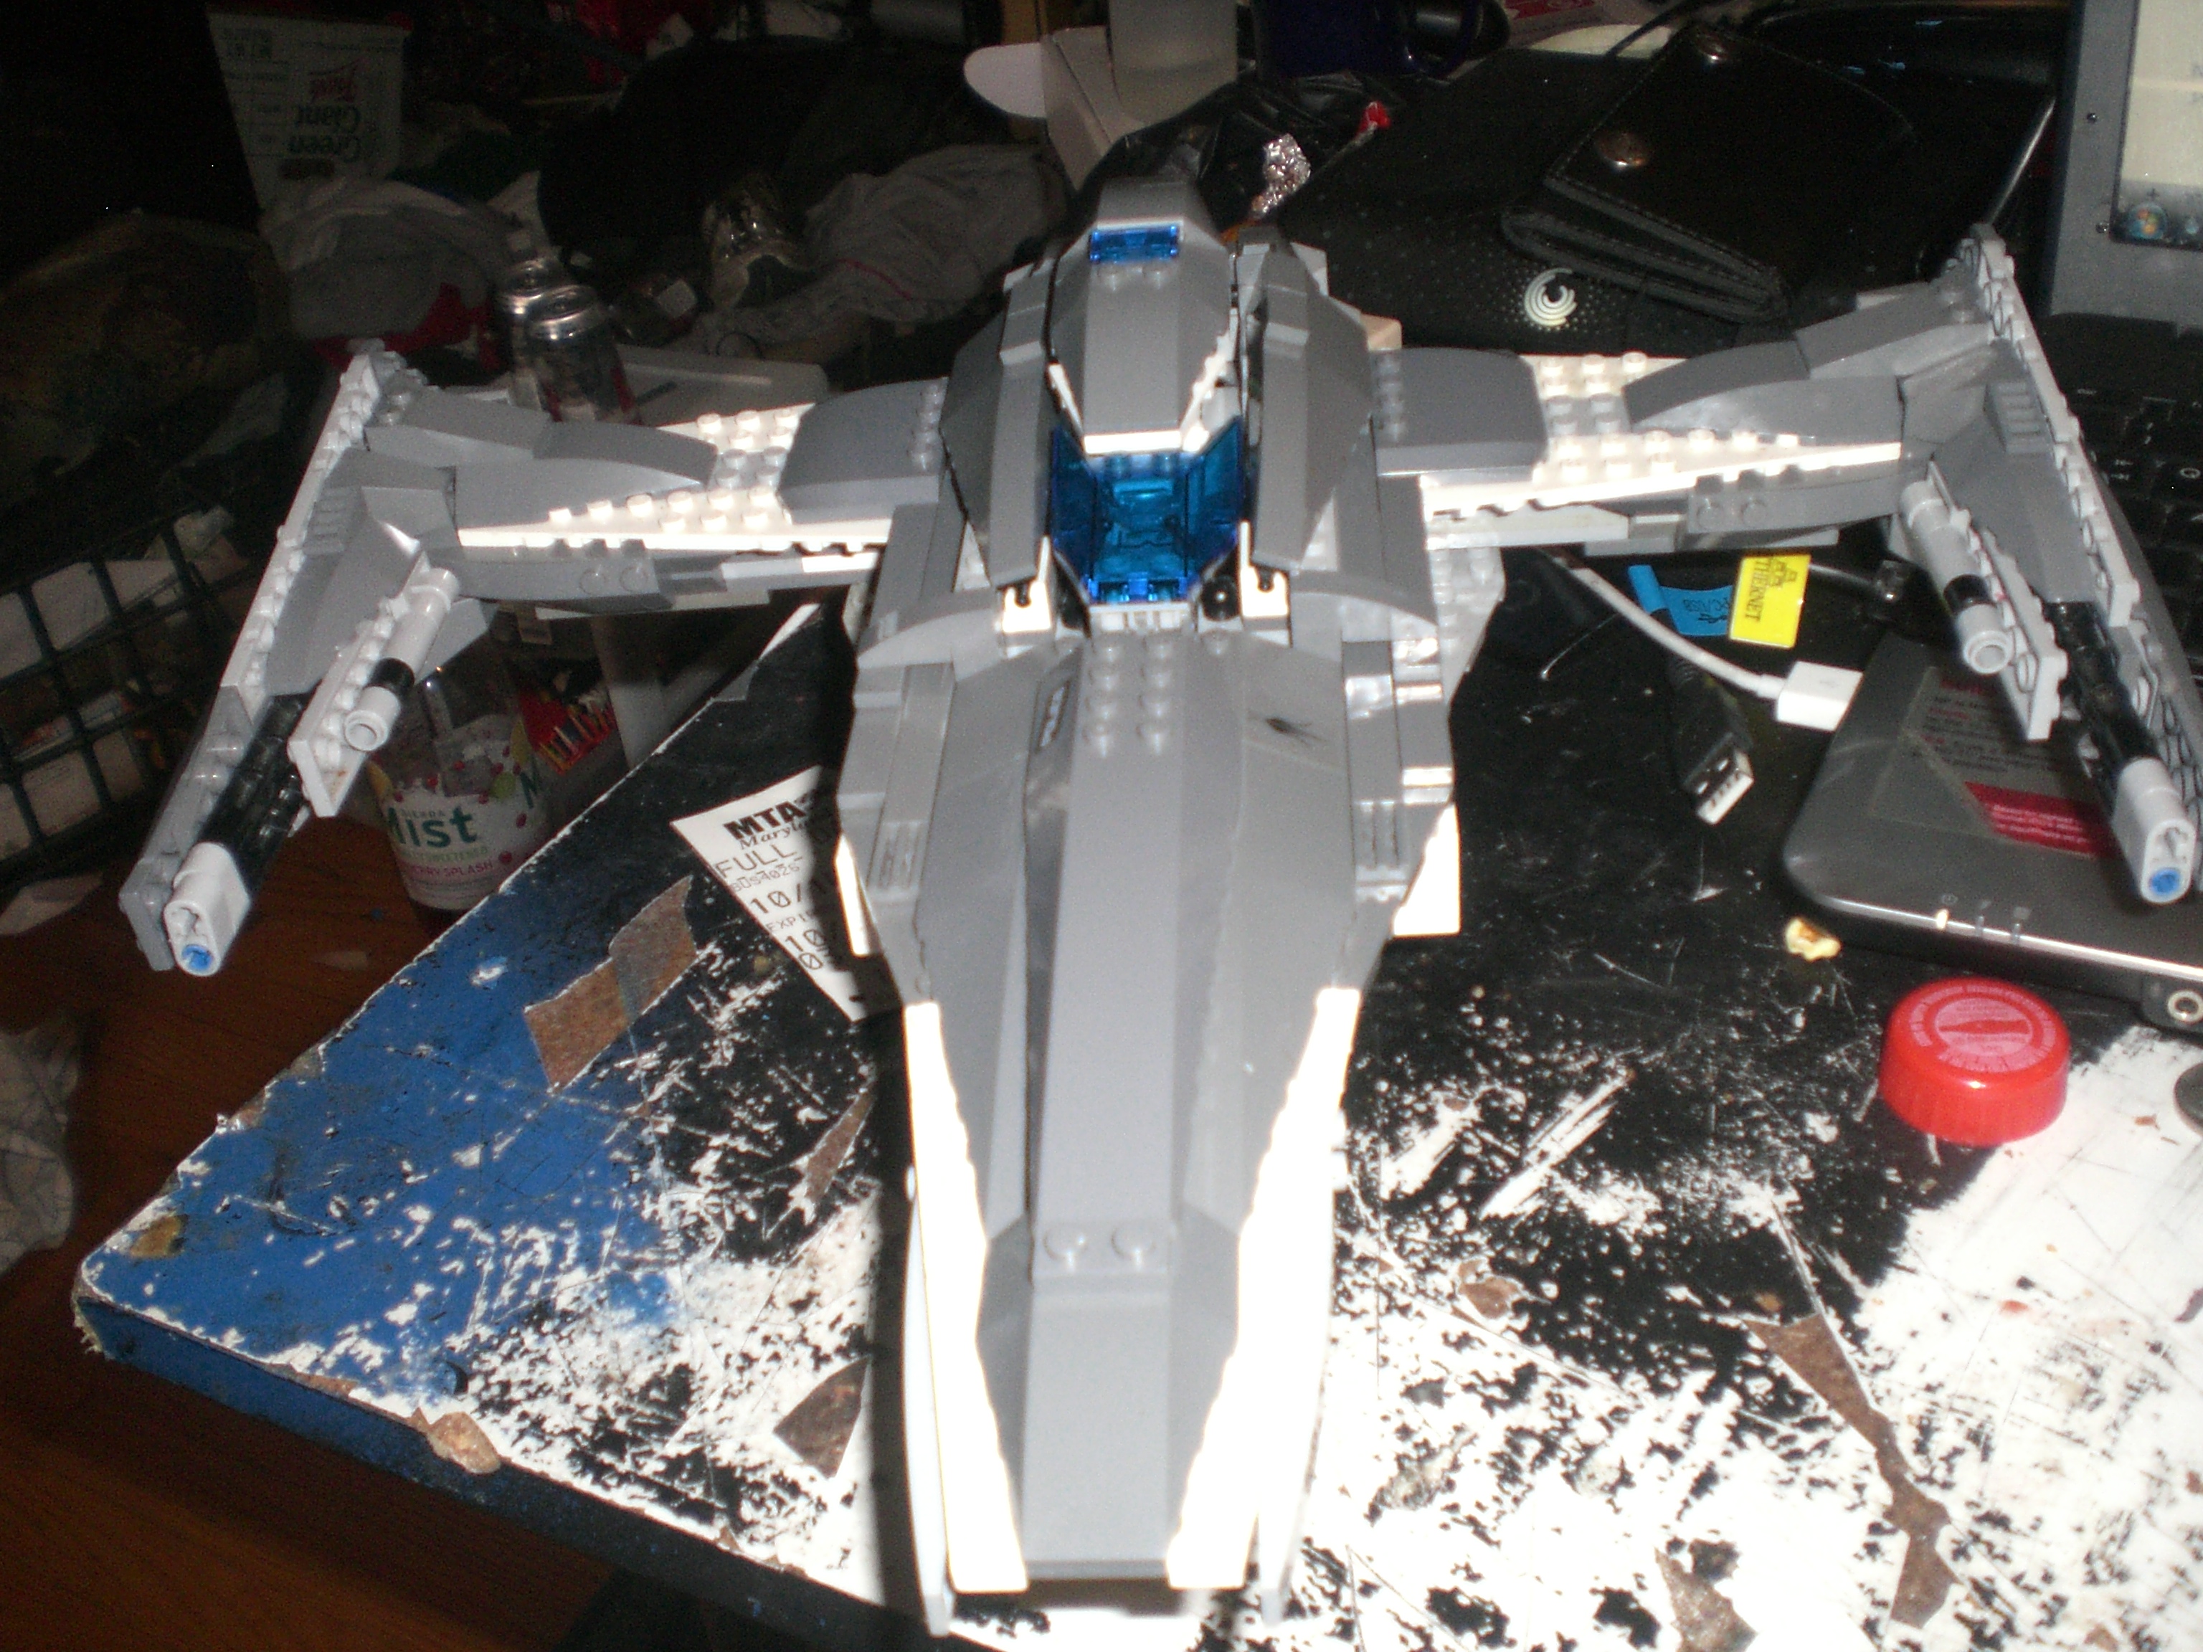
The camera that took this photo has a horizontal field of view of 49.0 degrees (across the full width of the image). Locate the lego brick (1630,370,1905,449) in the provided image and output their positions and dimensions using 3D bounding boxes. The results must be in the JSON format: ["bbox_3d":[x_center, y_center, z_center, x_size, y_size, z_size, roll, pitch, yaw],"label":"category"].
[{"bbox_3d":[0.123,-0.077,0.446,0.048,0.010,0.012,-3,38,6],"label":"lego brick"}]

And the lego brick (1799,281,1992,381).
[{"bbox_3d":[0.146,-0.092,0.446,0.032,0.011,0.016,-3,38,6],"label":"lego brick"}]

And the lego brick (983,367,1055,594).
[{"bbox_3d":[-0.014,-0.063,0.438,0.009,0.006,0.068,-19,43,19],"label":"lego brick"}]

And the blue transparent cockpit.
[{"bbox_3d":[0.008,-0.052,0.417,0.033,0.013,0.052,-3,46,6],"label":"blue transparent cockpit"}]

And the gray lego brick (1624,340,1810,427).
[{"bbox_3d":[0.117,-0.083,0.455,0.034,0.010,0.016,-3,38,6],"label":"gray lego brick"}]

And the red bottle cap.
[{"bbox_3d":[0.149,0.040,0.414,0.030,0.013,0.030,-6,36,4],"label":"red bottle cap"}]

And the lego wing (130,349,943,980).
[{"bbox_3d":[-0.091,-0.040,0.432,0.119,0.048,0.158,-3,38,6],"label":"lego wing"}]

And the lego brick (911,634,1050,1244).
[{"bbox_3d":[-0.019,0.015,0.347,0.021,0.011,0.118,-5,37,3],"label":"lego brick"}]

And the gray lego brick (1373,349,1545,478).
[{"bbox_3d":[0.068,-0.080,0.460,0.032,0.008,0.032,-3,38,6],"label":"gray lego brick"}]

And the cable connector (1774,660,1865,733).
[{"bbox_3d":[0.150,-0.026,0.496,0.017,0.007,0.013,12,41,26],"label":"cable connector"}]

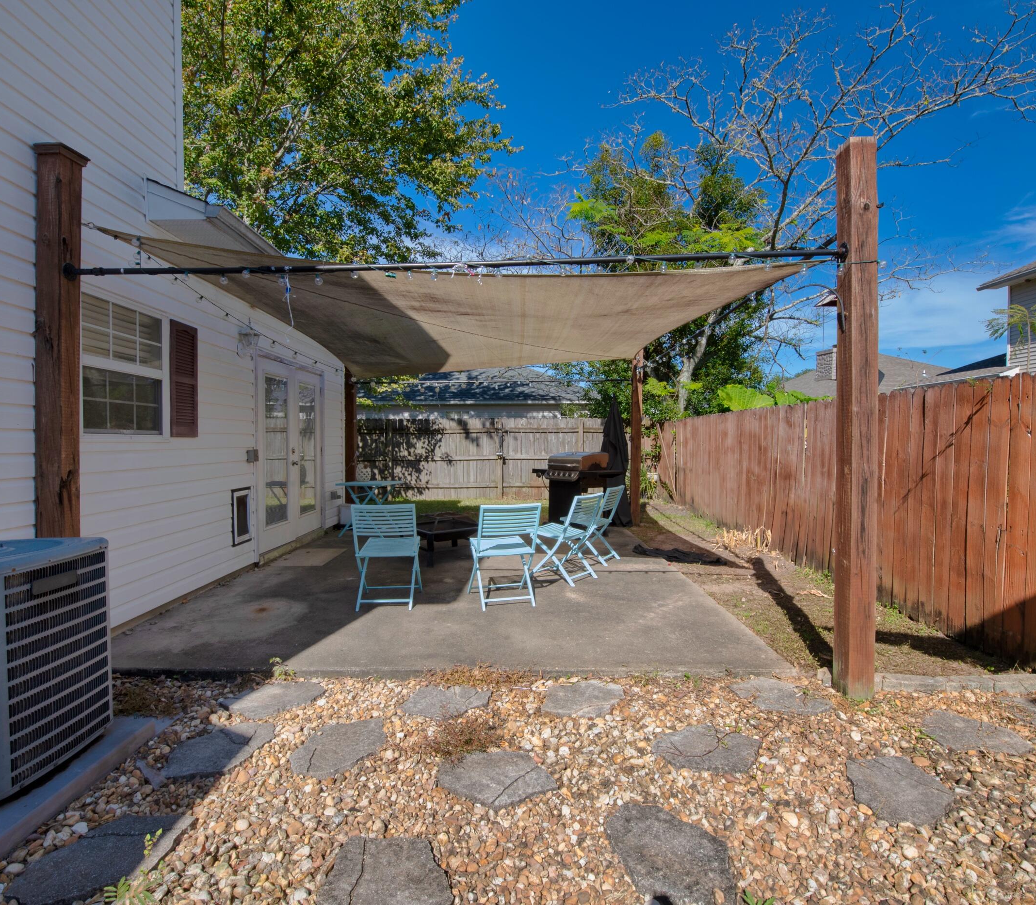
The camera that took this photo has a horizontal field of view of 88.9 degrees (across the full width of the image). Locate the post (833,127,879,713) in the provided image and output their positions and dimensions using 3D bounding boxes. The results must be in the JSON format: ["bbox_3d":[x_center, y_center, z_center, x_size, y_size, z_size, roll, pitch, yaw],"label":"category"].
[{"bbox_3d":[1.833,-0.178,2.860,0.138,2.980,0.138,0,1,0],"label":"post"}]

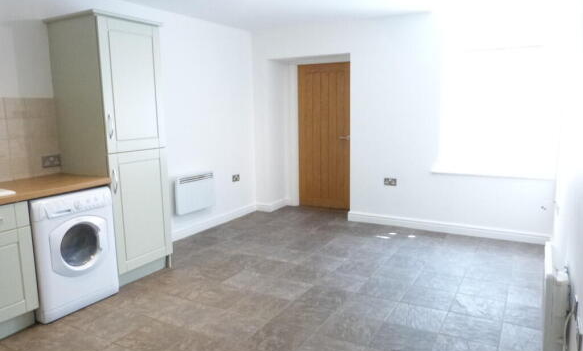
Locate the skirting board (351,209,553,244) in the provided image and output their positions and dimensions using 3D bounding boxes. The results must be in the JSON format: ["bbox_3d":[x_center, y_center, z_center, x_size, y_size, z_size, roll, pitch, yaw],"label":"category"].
[{"bbox_3d":[1.649,0.583,4.767,2.140,0.120,0.020,4,10,31],"label":"skirting board"}]

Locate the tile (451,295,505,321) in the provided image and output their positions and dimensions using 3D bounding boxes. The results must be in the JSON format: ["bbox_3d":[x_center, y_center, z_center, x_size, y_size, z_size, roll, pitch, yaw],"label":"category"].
[{"bbox_3d":[1.292,0.917,2.925,0.335,0.010,0.335,4,10,29],"label":"tile"}]

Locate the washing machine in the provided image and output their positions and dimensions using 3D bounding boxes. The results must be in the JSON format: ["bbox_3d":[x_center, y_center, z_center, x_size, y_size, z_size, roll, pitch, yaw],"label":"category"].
[{"bbox_3d":[-1.722,0.517,3.076,0.570,0.847,0.591,4,10,30],"label":"washing machine"}]

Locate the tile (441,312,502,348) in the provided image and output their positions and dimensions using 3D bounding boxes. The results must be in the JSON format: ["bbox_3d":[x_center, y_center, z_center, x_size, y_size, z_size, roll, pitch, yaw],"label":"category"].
[{"bbox_3d":[1.127,0.963,2.640,0.335,0.010,0.335,4,10,29],"label":"tile"}]

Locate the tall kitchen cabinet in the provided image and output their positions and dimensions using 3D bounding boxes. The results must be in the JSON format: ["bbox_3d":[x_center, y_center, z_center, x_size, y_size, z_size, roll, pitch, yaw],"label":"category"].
[{"bbox_3d":[-1.463,-0.198,3.489,0.640,2.050,0.599,4,10,30],"label":"tall kitchen cabinet"}]

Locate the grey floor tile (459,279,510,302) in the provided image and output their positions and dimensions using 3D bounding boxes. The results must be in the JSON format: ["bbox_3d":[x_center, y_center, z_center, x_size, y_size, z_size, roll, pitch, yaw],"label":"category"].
[{"bbox_3d":[1.472,0.875,3.225,0.337,0.012,0.337,4,9,29],"label":"grey floor tile"}]

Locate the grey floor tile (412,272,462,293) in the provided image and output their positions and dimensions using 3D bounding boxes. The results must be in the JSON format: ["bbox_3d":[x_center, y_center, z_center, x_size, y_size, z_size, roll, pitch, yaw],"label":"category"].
[{"bbox_3d":[1.182,0.857,3.388,0.337,0.012,0.337,4,9,29],"label":"grey floor tile"}]

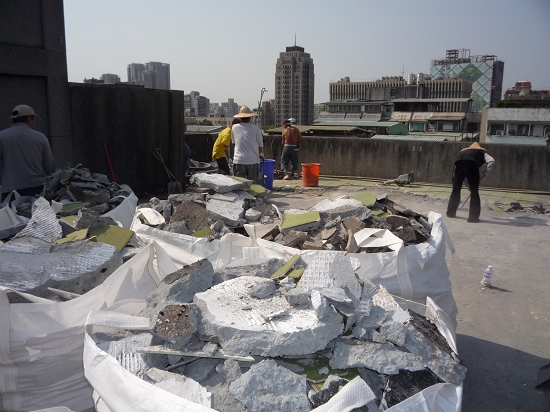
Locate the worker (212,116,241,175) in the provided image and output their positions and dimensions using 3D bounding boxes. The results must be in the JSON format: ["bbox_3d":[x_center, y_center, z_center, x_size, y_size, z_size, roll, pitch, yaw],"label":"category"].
[{"bbox_3d":[-0.897,-0.806,8.994,0.520,1.600,0.500,-3,10,-15],"label":"worker"}]

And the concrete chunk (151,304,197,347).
[{"bbox_3d":[-0.349,0.411,1.640,0.150,0.125,0.135,-2,11,-10],"label":"concrete chunk"}]

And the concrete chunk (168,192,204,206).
[{"bbox_3d":[-0.665,-0.049,3.600,0.280,0.105,0.200,0,10,0],"label":"concrete chunk"}]

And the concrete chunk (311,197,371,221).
[{"bbox_3d":[0.440,0.020,3.150,0.390,0.130,0.270,0,10,0],"label":"concrete chunk"}]

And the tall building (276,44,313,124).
[{"bbox_3d":[14.345,-72.850,326.927,20.000,70.000,20.000,6,12,28],"label":"tall building"}]

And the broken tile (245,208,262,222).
[{"bbox_3d":[-0.148,0.065,3.280,0.120,0.090,0.120,0,10,0],"label":"broken tile"}]

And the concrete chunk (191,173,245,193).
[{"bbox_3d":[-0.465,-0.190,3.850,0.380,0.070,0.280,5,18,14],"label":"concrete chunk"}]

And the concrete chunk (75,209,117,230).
[{"bbox_3d":[-1.187,0.099,3.150,0.280,0.160,0.200,-3,10,-21],"label":"concrete chunk"}]

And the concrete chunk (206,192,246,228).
[{"bbox_3d":[-0.321,0.026,3.150,0.230,0.060,0.210,25,45,16],"label":"concrete chunk"}]

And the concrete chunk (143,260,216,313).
[{"bbox_3d":[-0.408,0.344,2.059,0.280,0.170,0.170,-2,10,-15],"label":"concrete chunk"}]

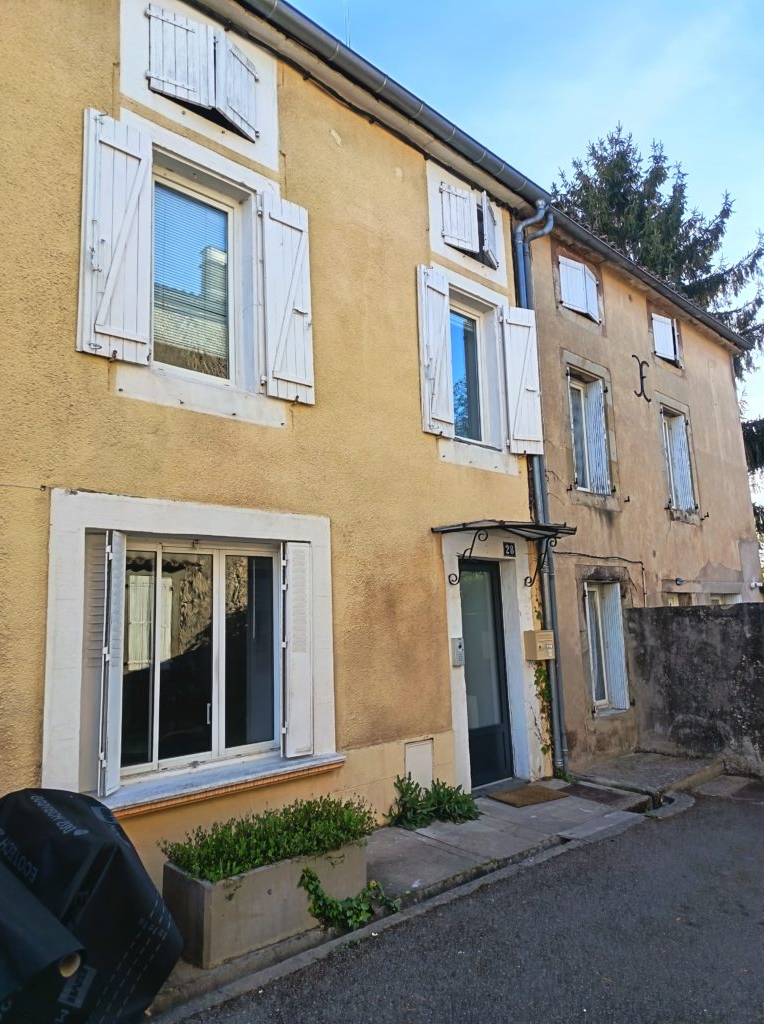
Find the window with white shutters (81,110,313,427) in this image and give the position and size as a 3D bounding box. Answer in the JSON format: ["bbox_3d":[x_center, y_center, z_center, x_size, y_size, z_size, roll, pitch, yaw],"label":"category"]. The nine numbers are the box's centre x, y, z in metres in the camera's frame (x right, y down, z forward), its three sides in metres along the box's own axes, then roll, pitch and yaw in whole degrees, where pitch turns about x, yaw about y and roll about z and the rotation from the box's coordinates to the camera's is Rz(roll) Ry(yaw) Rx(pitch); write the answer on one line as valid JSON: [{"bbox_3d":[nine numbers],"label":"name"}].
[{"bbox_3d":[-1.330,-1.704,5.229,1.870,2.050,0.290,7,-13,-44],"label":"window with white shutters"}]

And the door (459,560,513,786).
[{"bbox_3d":[0.965,1.554,7.019,0.860,2.160,0.080,7,-13,-44],"label":"door"}]

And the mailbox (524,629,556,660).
[{"bbox_3d":[1.644,1.383,7.339,0.320,0.288,0.140,7,-13,-44],"label":"mailbox"}]

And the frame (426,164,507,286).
[{"bbox_3d":[0.957,-3.057,7.587,1.290,0.980,0.200,7,-13,-44],"label":"frame"}]

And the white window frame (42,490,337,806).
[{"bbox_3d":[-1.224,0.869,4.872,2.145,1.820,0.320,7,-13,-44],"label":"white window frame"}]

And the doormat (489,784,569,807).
[{"bbox_3d":[1.317,2.544,6.389,0.600,0.020,0.450,3,-10,-29],"label":"doormat"}]

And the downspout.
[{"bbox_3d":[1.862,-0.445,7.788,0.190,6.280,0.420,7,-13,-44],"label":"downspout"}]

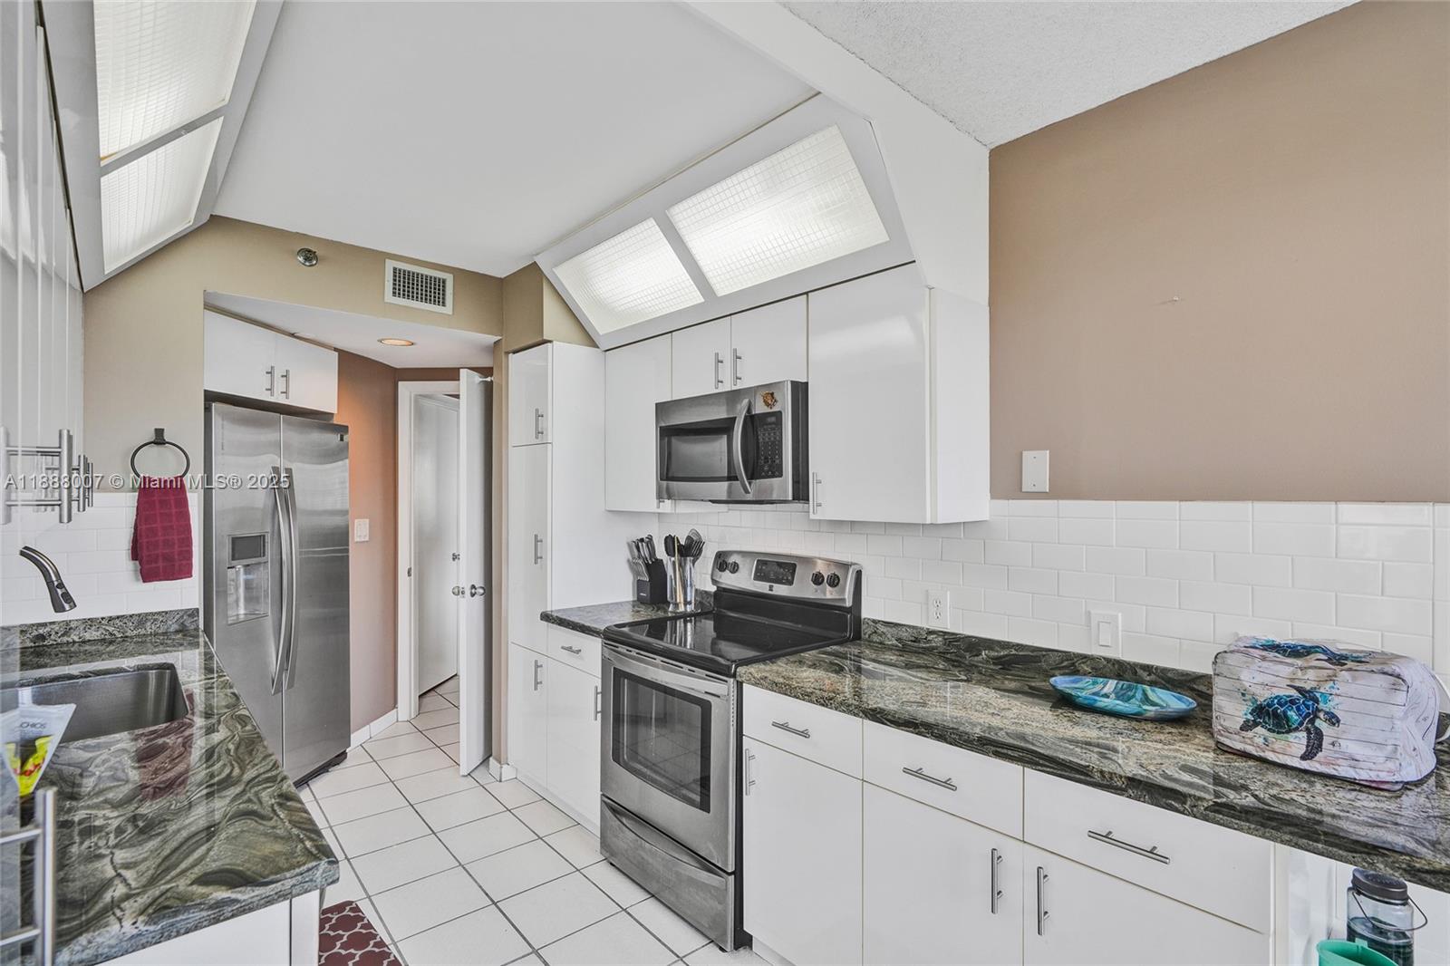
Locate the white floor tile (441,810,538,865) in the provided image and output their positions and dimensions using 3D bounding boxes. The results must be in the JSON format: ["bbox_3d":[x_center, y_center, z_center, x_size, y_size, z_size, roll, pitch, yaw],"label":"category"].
[{"bbox_3d":[-0.981,1.453,2.658,0.306,0.010,0.309,1,-2,-41],"label":"white floor tile"}]

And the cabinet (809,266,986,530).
[{"bbox_3d":[0.555,-0.261,2.096,0.330,0.763,0.453,1,-2,-41],"label":"cabinet"}]

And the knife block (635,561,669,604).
[{"bbox_3d":[-0.343,0.471,3.152,0.130,0.215,0.105,1,-2,-41],"label":"knife block"}]

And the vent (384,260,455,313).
[{"bbox_3d":[-1.430,-0.918,3.032,0.302,0.198,0.015,1,-1,-42],"label":"vent"}]

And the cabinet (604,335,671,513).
[{"bbox_3d":[-0.279,-0.243,3.025,0.320,0.765,0.519,1,-2,-41],"label":"cabinet"}]

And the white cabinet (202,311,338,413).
[{"bbox_3d":[-2.409,-0.552,3.100,0.510,0.335,0.920,0,-1,3],"label":"white cabinet"}]

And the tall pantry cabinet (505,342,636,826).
[{"bbox_3d":[-0.716,0.438,3.375,0.625,2.210,0.550,1,-1,-43],"label":"tall pantry cabinet"}]

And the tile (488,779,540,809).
[{"bbox_3d":[-1.059,1.544,3.226,0.186,0.010,0.326,1,-1,-41],"label":"tile"}]

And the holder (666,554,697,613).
[{"bbox_3d":[-0.202,0.469,3.007,0.135,0.250,0.135,0,-1,0],"label":"holder"}]

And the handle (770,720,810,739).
[{"bbox_3d":[0.204,0.726,1.901,0.036,0.012,0.137,1,-1,-43],"label":"handle"}]

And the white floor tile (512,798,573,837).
[{"bbox_3d":[-0.801,1.456,2.817,0.163,0.010,0.309,1,-2,-41],"label":"white floor tile"}]

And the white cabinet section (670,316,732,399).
[{"bbox_3d":[0.024,-0.490,2.781,0.335,0.324,0.374,2,-2,-42],"label":"white cabinet section"}]

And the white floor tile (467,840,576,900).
[{"bbox_3d":[-0.799,1.509,2.515,0.320,0.010,0.320,1,-1,-40],"label":"white floor tile"}]

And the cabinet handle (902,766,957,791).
[{"bbox_3d":[0.506,0.722,1.577,0.036,0.012,0.137,1,-1,-43],"label":"cabinet handle"}]

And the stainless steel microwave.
[{"bbox_3d":[0.119,-0.130,2.523,0.395,0.409,0.756,1,-2,-41],"label":"stainless steel microwave"}]

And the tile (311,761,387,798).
[{"bbox_3d":[-1.937,1.545,3.332,0.326,0.010,0.326,1,-1,-41],"label":"tile"}]

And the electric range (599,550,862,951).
[{"bbox_3d":[0.010,0.923,2.533,0.670,1.210,0.760,1,-1,-43],"label":"electric range"}]

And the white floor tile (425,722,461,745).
[{"bbox_3d":[-1.582,1.479,3.810,0.306,0.010,0.309,1,-2,-41],"label":"white floor tile"}]

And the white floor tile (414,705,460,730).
[{"bbox_3d":[-1.835,1.532,4.159,0.320,0.010,0.320,1,-1,-40],"label":"white floor tile"}]

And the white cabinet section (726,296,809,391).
[{"bbox_3d":[0.281,-0.496,2.495,0.335,0.324,0.397,2,-2,-42],"label":"white cabinet section"}]

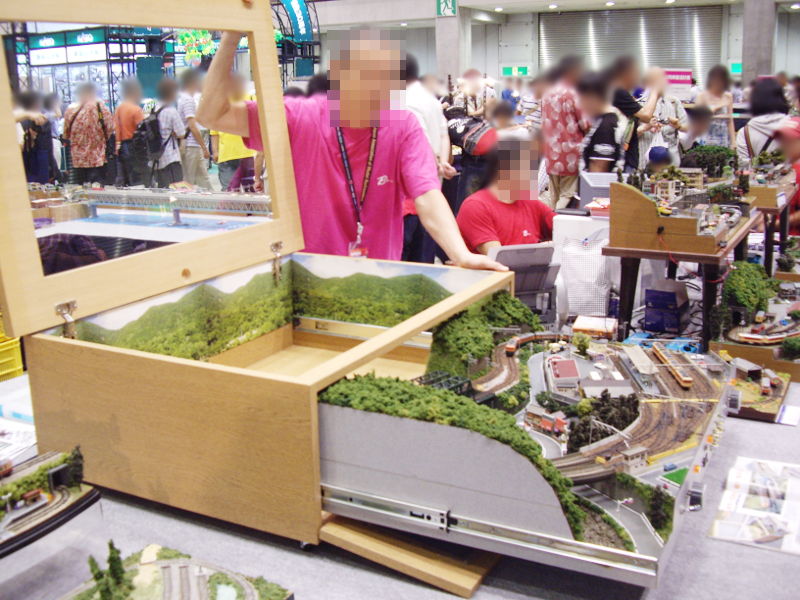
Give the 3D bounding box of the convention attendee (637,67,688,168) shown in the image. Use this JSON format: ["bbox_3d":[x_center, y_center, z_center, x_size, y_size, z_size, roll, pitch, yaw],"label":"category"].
[{"bbox_3d":[2.258,-1.237,7.626,0.520,1.660,0.420,2,14,10],"label":"convention attendee"}]

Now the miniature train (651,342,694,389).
[{"bbox_3d":[0.608,0.145,1.971,0.020,0.026,0.262,-1,14,2],"label":"miniature train"}]

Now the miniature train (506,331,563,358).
[{"bbox_3d":[0.273,0.086,1.807,0.194,0.023,0.063,-13,19,-41],"label":"miniature train"}]

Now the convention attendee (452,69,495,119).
[{"bbox_3d":[0.781,-1.630,9.280,0.500,1.660,0.320,-1,14,0],"label":"convention attendee"}]

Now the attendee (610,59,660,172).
[{"bbox_3d":[1.956,-1.166,7.300,0.460,1.639,0.480,0,14,6],"label":"attendee"}]

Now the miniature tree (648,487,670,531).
[{"bbox_3d":[0.396,0.317,1.333,0.031,0.066,0.031,6,16,27],"label":"miniature tree"}]

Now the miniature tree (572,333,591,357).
[{"bbox_3d":[0.361,0.087,1.741,0.036,0.046,0.036,7,16,27],"label":"miniature tree"}]

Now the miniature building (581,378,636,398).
[{"bbox_3d":[0.426,0.187,1.798,0.097,0.036,0.080,-1,14,1],"label":"miniature building"}]

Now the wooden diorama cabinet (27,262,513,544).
[{"bbox_3d":[-0.217,0.136,1.920,0.645,0.275,0.913,6,15,26],"label":"wooden diorama cabinet"}]

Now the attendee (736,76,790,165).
[{"bbox_3d":[2.429,-0.729,5.879,0.450,1.463,0.340,1,14,11],"label":"attendee"}]

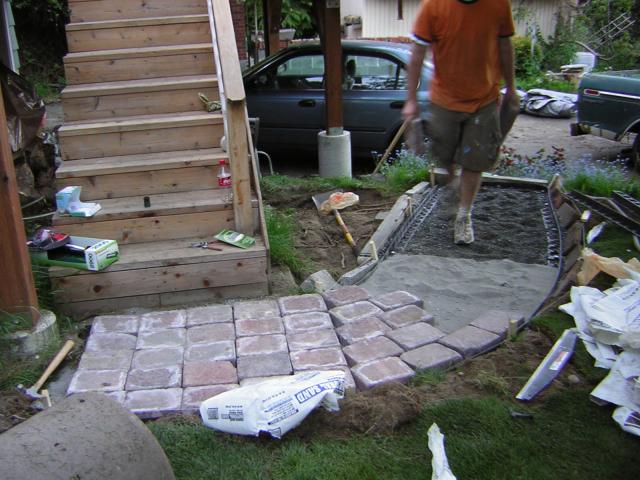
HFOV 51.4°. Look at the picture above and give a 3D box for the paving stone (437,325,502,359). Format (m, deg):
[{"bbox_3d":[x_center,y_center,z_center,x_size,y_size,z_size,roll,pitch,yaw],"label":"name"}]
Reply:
[{"bbox_3d":[0.677,0.478,3.046,0.224,0.057,0.169,-16,24,-34],"label":"paving stone"}]

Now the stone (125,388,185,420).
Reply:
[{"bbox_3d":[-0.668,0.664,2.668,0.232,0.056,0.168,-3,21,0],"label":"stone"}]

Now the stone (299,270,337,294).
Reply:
[{"bbox_3d":[-0.003,0.217,3.530,0.165,0.075,0.180,-15,24,-29],"label":"stone"}]

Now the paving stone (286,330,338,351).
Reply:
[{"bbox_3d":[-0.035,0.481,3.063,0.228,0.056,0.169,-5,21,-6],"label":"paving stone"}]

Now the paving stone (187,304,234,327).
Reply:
[{"bbox_3d":[-0.544,0.410,3.331,0.229,0.060,0.176,-5,20,-8],"label":"paving stone"}]

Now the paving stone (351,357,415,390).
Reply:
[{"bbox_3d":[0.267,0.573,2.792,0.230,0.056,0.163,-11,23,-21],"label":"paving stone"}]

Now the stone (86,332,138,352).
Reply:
[{"bbox_3d":[-0.963,0.507,3.115,0.230,0.060,0.164,-2,20,0],"label":"stone"}]

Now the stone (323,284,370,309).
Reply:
[{"bbox_3d":[0.145,0.323,3.526,0.224,0.057,0.169,-9,21,-20],"label":"stone"}]

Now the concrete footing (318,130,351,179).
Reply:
[{"bbox_3d":[0.144,-0.780,6.147,0.295,0.397,0.295,-5,20,-8],"label":"concrete footing"}]

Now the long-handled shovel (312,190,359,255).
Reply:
[{"bbox_3d":[0.147,-0.162,4.559,0.250,0.110,1.240,-5,23,-6],"label":"long-handled shovel"}]

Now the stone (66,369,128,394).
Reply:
[{"bbox_3d":[-0.915,0.621,2.801,0.226,0.060,0.171,-3,20,-3],"label":"stone"}]

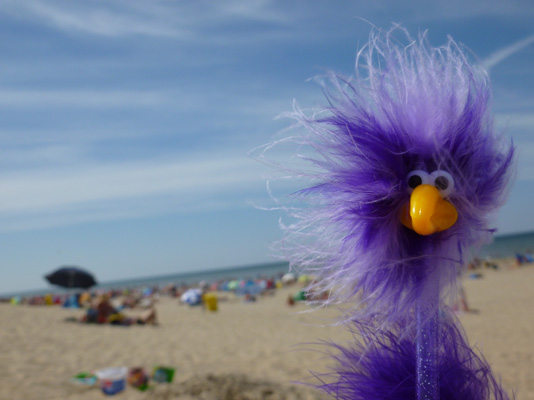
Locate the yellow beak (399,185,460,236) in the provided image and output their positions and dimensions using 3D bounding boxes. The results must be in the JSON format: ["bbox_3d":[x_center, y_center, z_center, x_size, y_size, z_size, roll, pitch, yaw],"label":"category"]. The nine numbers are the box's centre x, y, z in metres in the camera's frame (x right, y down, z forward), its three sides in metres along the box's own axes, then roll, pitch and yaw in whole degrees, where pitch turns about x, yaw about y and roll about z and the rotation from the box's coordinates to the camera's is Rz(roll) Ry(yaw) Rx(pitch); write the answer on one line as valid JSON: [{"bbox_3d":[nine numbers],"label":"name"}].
[{"bbox_3d":[0.064,0.004,0.238,0.022,0.021,0.017,-2,-2,24],"label":"yellow beak"}]

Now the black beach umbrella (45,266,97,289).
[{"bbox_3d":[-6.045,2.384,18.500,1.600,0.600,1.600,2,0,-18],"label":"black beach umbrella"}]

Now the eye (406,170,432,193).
[{"bbox_3d":[0.061,-0.007,0.242,0.010,0.010,0.007,-2,-2,22],"label":"eye"}]

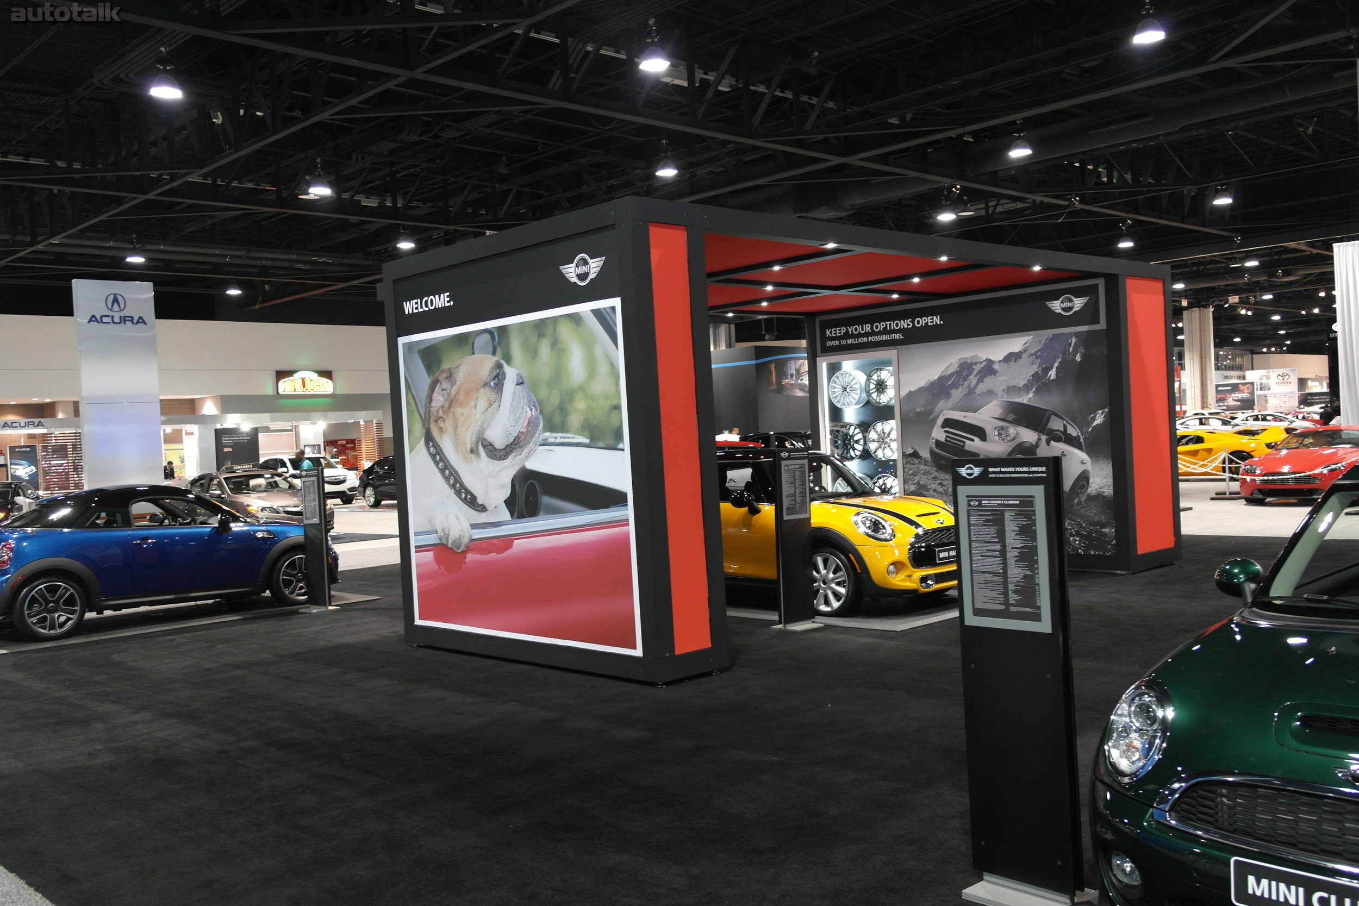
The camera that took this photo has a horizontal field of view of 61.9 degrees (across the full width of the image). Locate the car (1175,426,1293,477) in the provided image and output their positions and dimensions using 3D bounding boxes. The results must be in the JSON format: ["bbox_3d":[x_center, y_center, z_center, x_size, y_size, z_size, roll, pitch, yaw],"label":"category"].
[{"bbox_3d":[11.673,0.117,26.910,1.900,1.180,4.400,-4,1,-43],"label":"car"}]

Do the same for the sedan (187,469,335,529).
[{"bbox_3d":[-9.153,1.131,24.409,1.800,1.420,4.550,-4,1,-42],"label":"sedan"}]

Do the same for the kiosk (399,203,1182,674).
[{"bbox_3d":[1.272,-0.183,11.319,7.500,3.260,3.700,-4,1,-42],"label":"kiosk"}]

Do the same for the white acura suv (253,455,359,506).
[{"bbox_3d":[-13.815,1.033,41.806,1.960,1.720,4.900,-4,1,-42],"label":"white acura suv"}]

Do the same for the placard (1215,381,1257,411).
[{"bbox_3d":[32.208,-3.277,66.000,2.800,1.750,0.250,-3,1,14],"label":"placard"}]

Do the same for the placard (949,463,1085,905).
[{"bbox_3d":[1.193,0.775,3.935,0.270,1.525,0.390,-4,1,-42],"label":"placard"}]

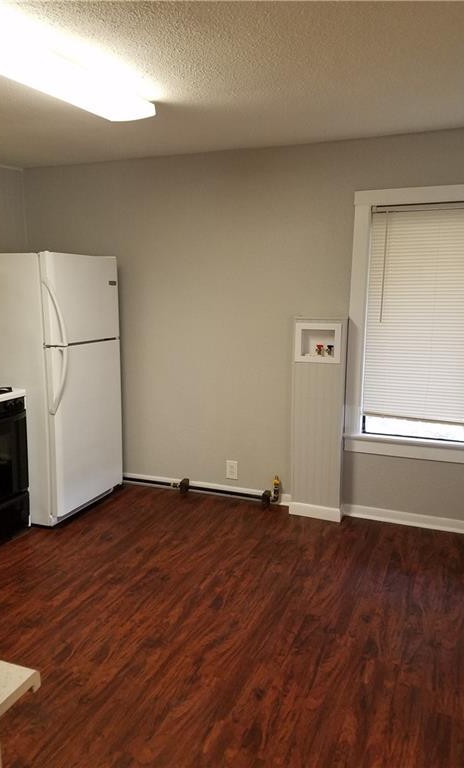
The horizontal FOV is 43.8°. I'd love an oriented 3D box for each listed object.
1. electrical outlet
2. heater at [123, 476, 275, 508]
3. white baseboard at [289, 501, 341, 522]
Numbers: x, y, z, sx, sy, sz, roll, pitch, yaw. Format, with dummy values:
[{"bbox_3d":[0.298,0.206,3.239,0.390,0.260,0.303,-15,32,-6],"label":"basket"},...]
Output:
[{"bbox_3d":[0.001,0.626,4.166,0.086,0.132,0.015,4,10,22],"label":"electrical outlet"},{"bbox_3d":[-0.269,0.774,4.241,1.210,0.101,0.079,4,10,22],"label":"heater"},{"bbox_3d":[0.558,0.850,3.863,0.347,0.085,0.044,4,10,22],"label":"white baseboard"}]

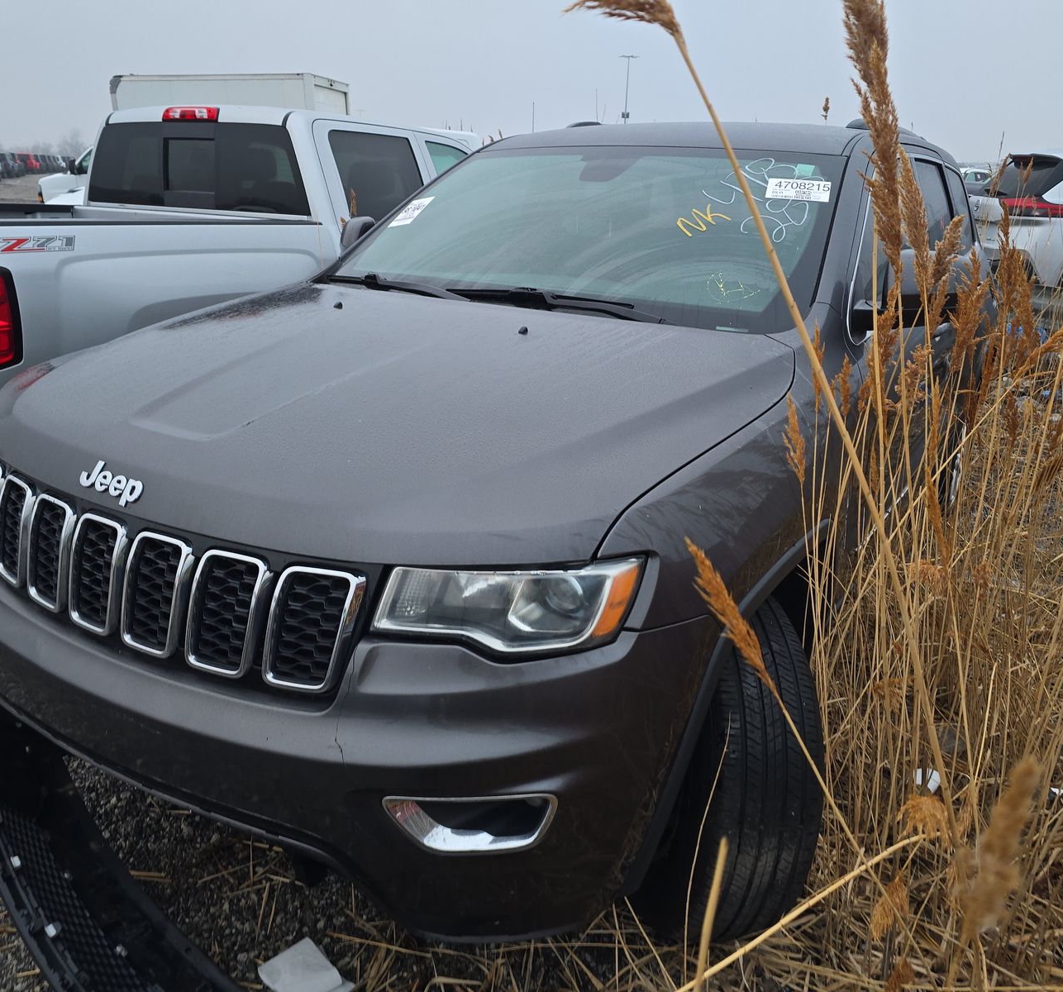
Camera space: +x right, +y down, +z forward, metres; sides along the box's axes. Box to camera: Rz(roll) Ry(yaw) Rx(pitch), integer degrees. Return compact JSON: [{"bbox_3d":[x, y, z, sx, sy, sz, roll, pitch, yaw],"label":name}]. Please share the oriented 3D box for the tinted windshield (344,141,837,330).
[{"bbox_3d":[0.146,-0.840,2.635,1.550,0.140,0.931,14,51,29],"label":"tinted windshield"}]

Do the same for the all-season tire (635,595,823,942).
[{"bbox_3d":[0.380,0.524,1.956,0.250,0.775,0.775,0,19,-7],"label":"all-season tire"}]

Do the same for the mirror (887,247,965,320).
[{"bbox_3d":[1.005,-0.540,2.269,0.220,0.180,0.130,14,22,29],"label":"mirror"}]

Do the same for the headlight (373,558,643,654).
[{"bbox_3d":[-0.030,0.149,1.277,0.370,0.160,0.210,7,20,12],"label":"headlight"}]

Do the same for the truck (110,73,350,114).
[{"bbox_3d":[-8.150,-8.170,21.300,7.200,3.400,2.400,5,20,9],"label":"truck"}]

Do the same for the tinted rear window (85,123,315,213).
[{"bbox_3d":[-1.797,-1.734,4.642,1.520,0.420,0.090,10,12,22],"label":"tinted rear window"}]

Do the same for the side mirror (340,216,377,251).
[{"bbox_3d":[-0.639,-0.944,3.207,0.220,0.180,0.130,14,22,29],"label":"side mirror"}]

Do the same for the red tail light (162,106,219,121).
[{"bbox_3d":[-1.766,-1.997,4.601,0.375,0.075,0.090,10,21,22],"label":"red tail light"}]

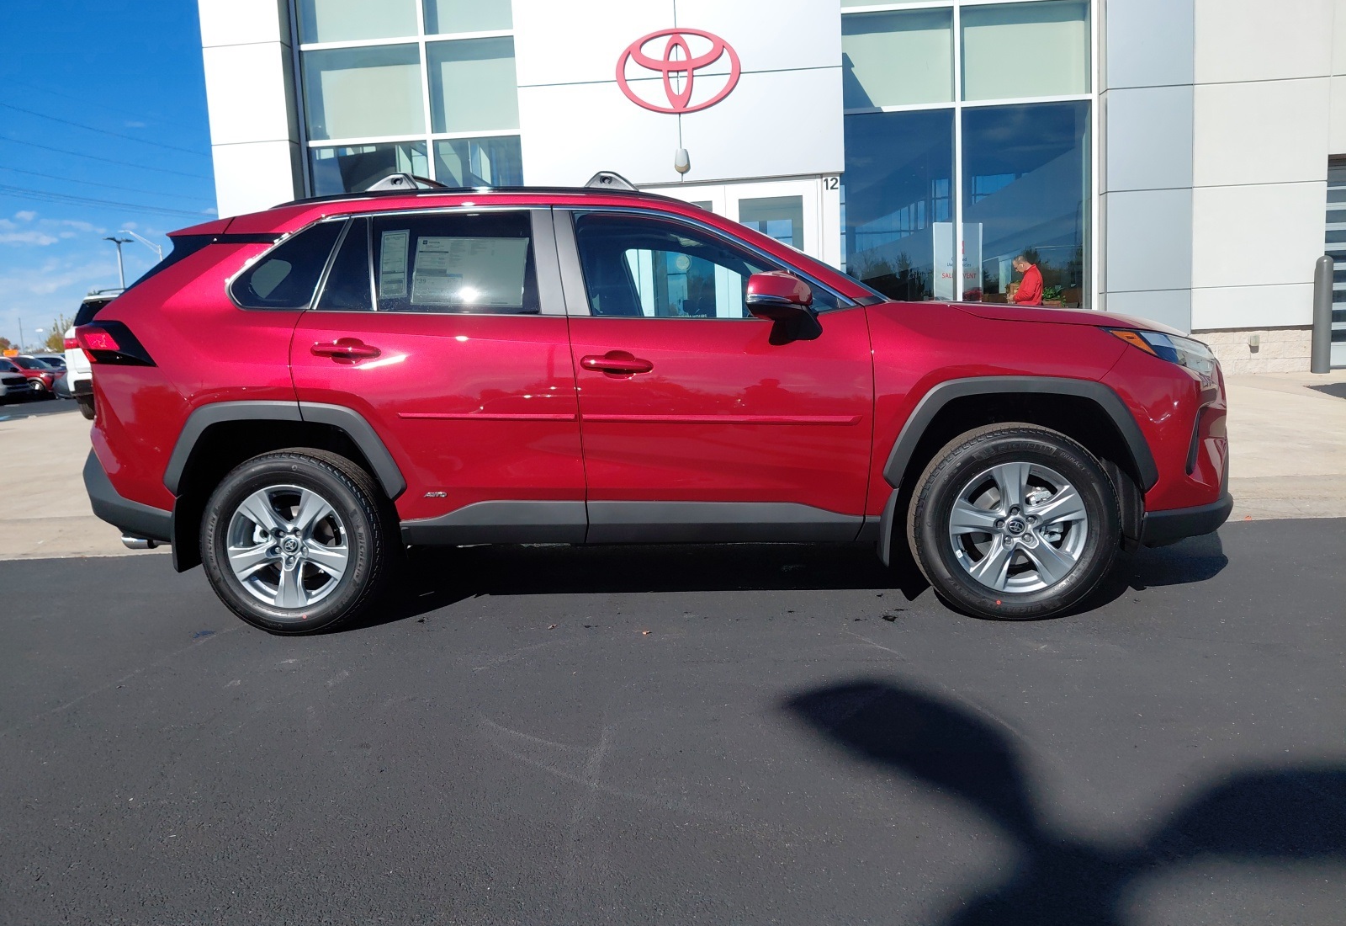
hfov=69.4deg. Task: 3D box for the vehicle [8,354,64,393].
[{"bbox_3d":[-28.000,-3.820,42.700,4.450,1.660,1.840,0,7,22],"label":"vehicle"}]

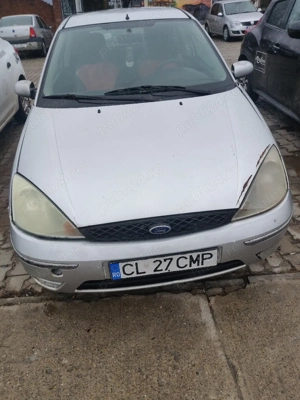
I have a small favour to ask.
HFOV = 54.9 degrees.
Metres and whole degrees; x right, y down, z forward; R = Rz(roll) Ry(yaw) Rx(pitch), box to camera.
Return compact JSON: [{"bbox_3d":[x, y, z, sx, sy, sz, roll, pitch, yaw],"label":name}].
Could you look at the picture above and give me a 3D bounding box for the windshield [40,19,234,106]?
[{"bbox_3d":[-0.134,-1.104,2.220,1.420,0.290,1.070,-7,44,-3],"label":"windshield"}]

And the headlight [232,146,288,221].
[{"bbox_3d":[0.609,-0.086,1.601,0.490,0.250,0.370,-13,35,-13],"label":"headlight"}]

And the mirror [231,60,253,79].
[{"bbox_3d":[0.751,-1.071,2.365,0.190,0.135,0.150,-7,34,-3],"label":"mirror"}]

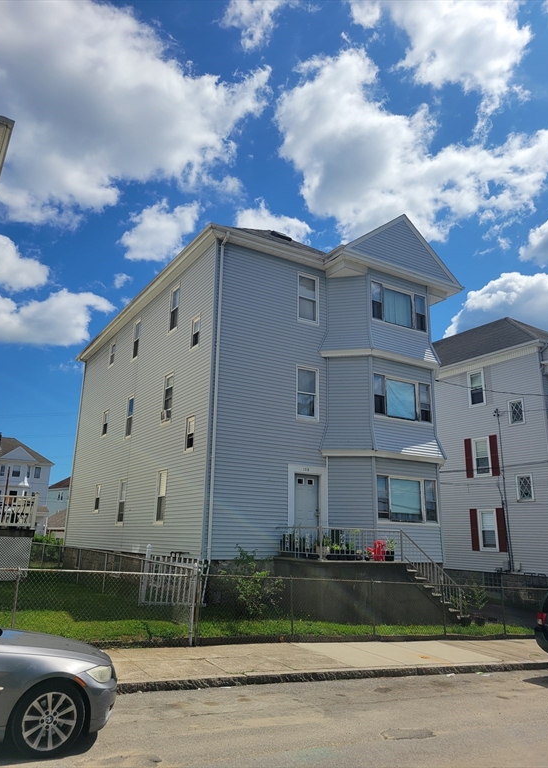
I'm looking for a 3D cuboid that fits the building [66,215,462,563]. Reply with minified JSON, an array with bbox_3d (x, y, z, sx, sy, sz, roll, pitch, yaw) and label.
[{"bbox_3d":[-1.687,0.993,23.547,9.159,12.638,16.259,10,-17,-30],"label":"building"}]

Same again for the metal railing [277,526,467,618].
[{"bbox_3d":[2.649,5.022,15.440,4.842,2.229,1.988,10,-17,-30],"label":"metal railing"}]

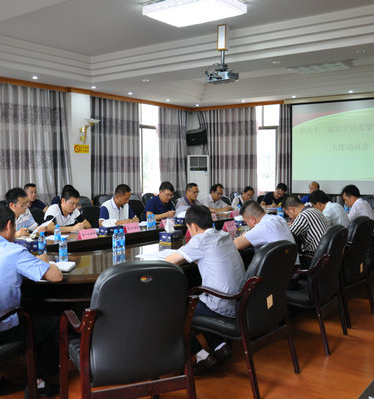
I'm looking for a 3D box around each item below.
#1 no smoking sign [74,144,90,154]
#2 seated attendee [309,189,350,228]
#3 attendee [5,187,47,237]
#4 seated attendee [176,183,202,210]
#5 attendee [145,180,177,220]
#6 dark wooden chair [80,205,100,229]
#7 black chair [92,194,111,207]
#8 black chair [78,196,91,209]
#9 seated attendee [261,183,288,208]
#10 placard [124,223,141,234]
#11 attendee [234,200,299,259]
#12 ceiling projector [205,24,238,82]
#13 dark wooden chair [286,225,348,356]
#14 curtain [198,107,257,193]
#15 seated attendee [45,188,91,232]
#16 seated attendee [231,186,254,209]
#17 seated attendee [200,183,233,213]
[{"bbox_3d":[-2.019,-0.961,9.873,0.012,0.165,0.410,2,4,35],"label":"no smoking sign"},{"bbox_3d":[1.766,0.519,6.397,0.820,1.270,0.520,2,4,35],"label":"seated attendee"},{"bbox_3d":[-2.020,0.532,6.141,0.800,1.330,0.530,3,5,40],"label":"attendee"},{"bbox_3d":[0.074,0.360,9.088,0.800,1.280,0.530,3,5,40],"label":"seated attendee"},{"bbox_3d":[-0.303,0.389,7.783,0.780,1.270,0.540,3,4,42],"label":"attendee"},{"bbox_3d":[-1.036,0.592,7.037,0.660,1.010,0.640,2,4,36],"label":"dark wooden chair"},{"bbox_3d":[-1.391,0.448,9.726,0.660,1.010,0.640,2,4,36],"label":"black chair"},{"bbox_3d":[-1.606,0.451,8.950,0.620,1.000,0.600,3,4,37],"label":"black chair"},{"bbox_3d":[1.631,0.317,9.847,0.550,1.260,0.820,-2,3,-27],"label":"seated attendee"},{"bbox_3d":[-0.684,0.358,6.408,0.090,0.105,0.240,2,4,35],"label":"placard"},{"bbox_3d":[0.825,0.614,4.730,0.850,1.210,0.580,2,4,36],"label":"attendee"},{"bbox_3d":[0.443,-1.753,6.264,0.330,0.700,0.290,2,4,35],"label":"ceiling projector"},{"bbox_3d":[1.027,0.724,4.546,0.660,1.010,0.640,2,4,33],"label":"dark wooden chair"},{"bbox_3d":[0.960,-0.706,11.963,1.550,2.850,0.160,2,4,35],"label":"curtain"},{"bbox_3d":[-1.415,0.508,6.255,0.850,1.260,0.580,2,4,36],"label":"seated attendee"},{"bbox_3d":[1.224,0.325,10.173,0.520,1.210,0.800,-3,4,-35],"label":"seated attendee"},{"bbox_3d":[0.570,0.347,8.890,0.550,1.240,0.800,-3,4,-42],"label":"seated attendee"}]

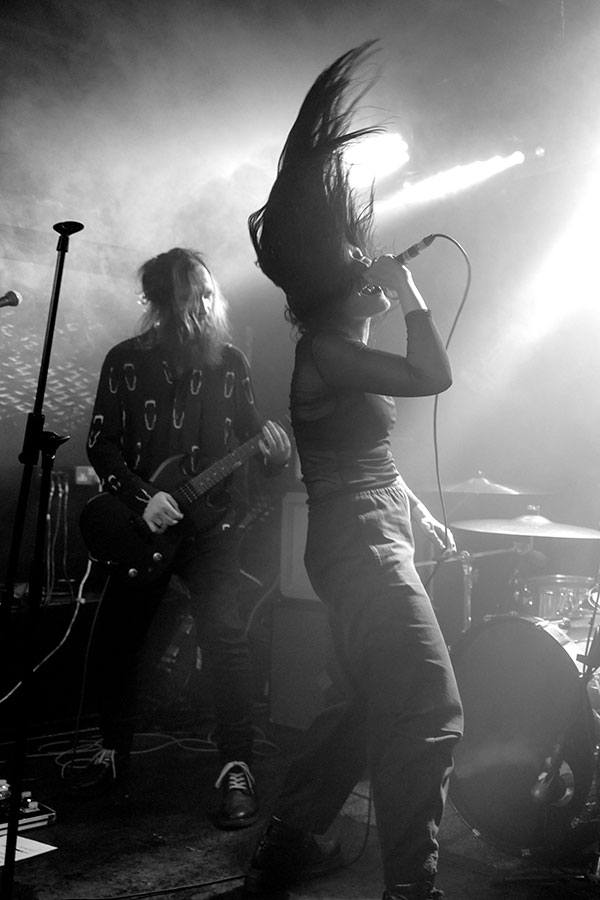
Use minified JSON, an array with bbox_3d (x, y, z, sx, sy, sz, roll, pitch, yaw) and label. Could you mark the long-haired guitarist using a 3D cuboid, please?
[{"bbox_3d":[-0.385,0.225,2.220,0.680,1.750,0.500,1,-3,-12],"label":"long-haired guitarist"}]

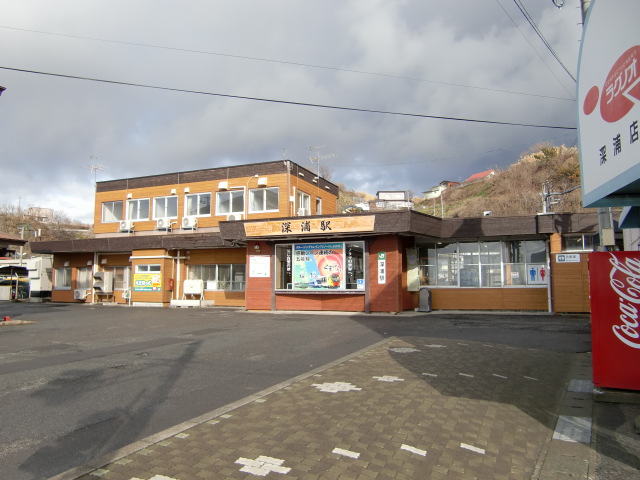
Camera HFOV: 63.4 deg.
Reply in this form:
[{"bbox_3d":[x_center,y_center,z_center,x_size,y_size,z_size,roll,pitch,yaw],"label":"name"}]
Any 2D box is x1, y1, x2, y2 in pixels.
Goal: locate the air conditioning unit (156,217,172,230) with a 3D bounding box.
[{"bbox_3d":[-7.979,-0.825,26.514,0.770,0.540,0.290,-2,-6,24],"label":"air conditioning unit"}]

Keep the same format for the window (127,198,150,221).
[{"bbox_3d":[-9.740,-1.602,27.849,1.650,1.229,0.100,-2,-6,24],"label":"window"}]

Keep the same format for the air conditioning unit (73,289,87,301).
[{"bbox_3d":[-13.764,3.151,29.793,0.740,0.549,0.280,-2,-6,25],"label":"air conditioning unit"}]

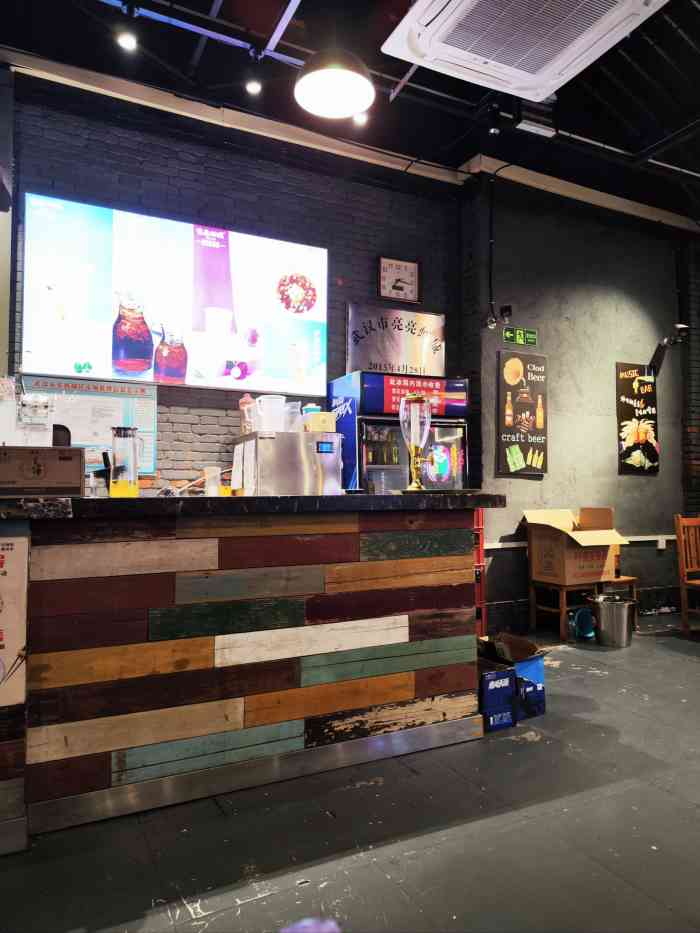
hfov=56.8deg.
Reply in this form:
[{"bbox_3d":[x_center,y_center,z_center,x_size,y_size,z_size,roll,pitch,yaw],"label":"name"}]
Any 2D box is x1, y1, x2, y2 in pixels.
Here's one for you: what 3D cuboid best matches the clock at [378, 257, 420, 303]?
[{"bbox_3d":[0.399,-1.510,5.265,0.345,0.335,0.045,1,-2,-26],"label":"clock"}]

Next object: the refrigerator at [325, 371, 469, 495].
[{"bbox_3d":[0.350,0.355,4.784,0.882,1.954,0.585,1,-2,-26],"label":"refrigerator"}]

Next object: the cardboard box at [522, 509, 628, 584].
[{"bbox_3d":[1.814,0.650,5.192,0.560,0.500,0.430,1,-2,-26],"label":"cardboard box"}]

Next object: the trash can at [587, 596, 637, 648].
[{"bbox_3d":[1.980,1.170,4.872,0.315,0.330,0.315,1,-2,-26],"label":"trash can"}]

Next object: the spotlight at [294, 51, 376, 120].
[{"bbox_3d":[-0.068,-1.769,2.915,0.360,0.220,0.360,0,-2,0],"label":"spotlight"}]

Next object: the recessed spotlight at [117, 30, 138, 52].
[{"bbox_3d":[-1.136,-2.170,3.304,0.100,0.090,0.100,1,-2,-26],"label":"recessed spotlight"}]

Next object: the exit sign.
[{"bbox_3d":[1.431,-1.089,5.431,0.355,0.140,0.025,1,-2,-26],"label":"exit sign"}]

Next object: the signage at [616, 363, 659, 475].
[{"bbox_3d":[2.661,-0.436,6.005,0.510,1.020,0.025,1,-2,-26],"label":"signage"}]

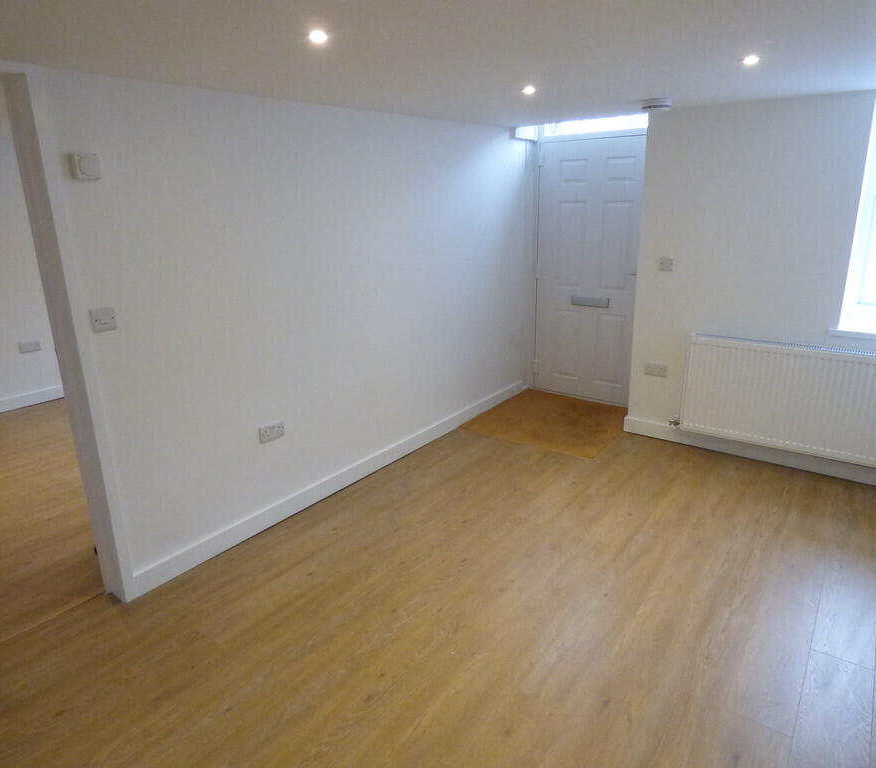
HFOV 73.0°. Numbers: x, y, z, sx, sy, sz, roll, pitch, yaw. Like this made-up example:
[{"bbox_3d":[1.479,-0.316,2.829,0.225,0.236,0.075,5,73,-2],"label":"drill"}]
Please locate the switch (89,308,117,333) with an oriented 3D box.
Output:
[{"bbox_3d":[-1.244,-0.238,2.206,0.012,0.087,0.087,12,22,36],"label":"switch"}]

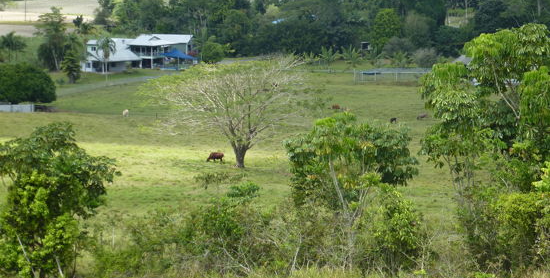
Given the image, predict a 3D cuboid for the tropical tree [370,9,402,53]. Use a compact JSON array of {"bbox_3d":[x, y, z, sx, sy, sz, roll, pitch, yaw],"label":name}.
[{"bbox_3d":[23.920,-22.955,385.000,6.900,9.800,6.500,0,7,0],"label":"tropical tree"}]

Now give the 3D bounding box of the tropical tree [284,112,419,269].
[{"bbox_3d":[3.154,2.124,74.000,5.400,6.500,5.000,0,7,0],"label":"tropical tree"}]

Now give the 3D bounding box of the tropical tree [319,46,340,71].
[{"bbox_3d":[11.085,-16.373,365.000,4.400,5.200,4.200,0,7,0],"label":"tropical tree"}]

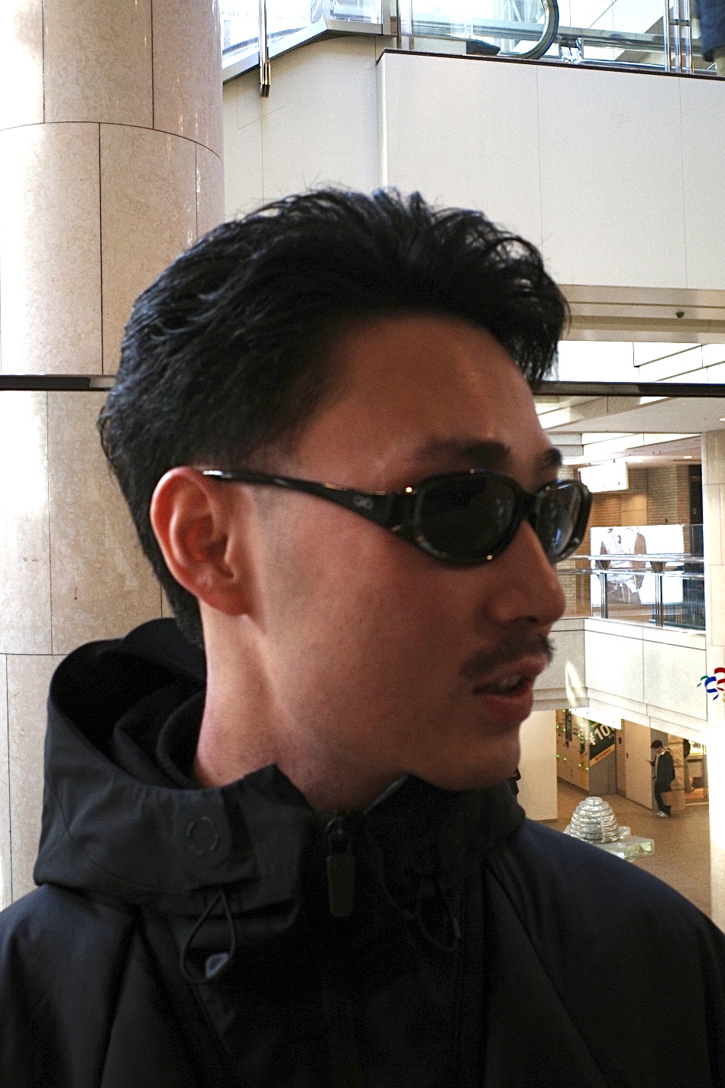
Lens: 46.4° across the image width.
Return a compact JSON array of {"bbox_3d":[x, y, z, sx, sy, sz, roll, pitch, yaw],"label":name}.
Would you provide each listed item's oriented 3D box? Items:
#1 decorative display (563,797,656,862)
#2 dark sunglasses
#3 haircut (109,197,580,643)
[{"bbox_3d":[4.771,5.628,16.900,1.800,1.030,1.650,0,-1,-30],"label":"decorative display"},{"bbox_3d":[0.011,-0.016,0.402,0.156,0.044,0.146,7,5,42],"label":"dark sunglasses"},{"bbox_3d":[-0.022,-0.062,0.430,0.240,0.228,0.185,1,1,42],"label":"haircut"}]

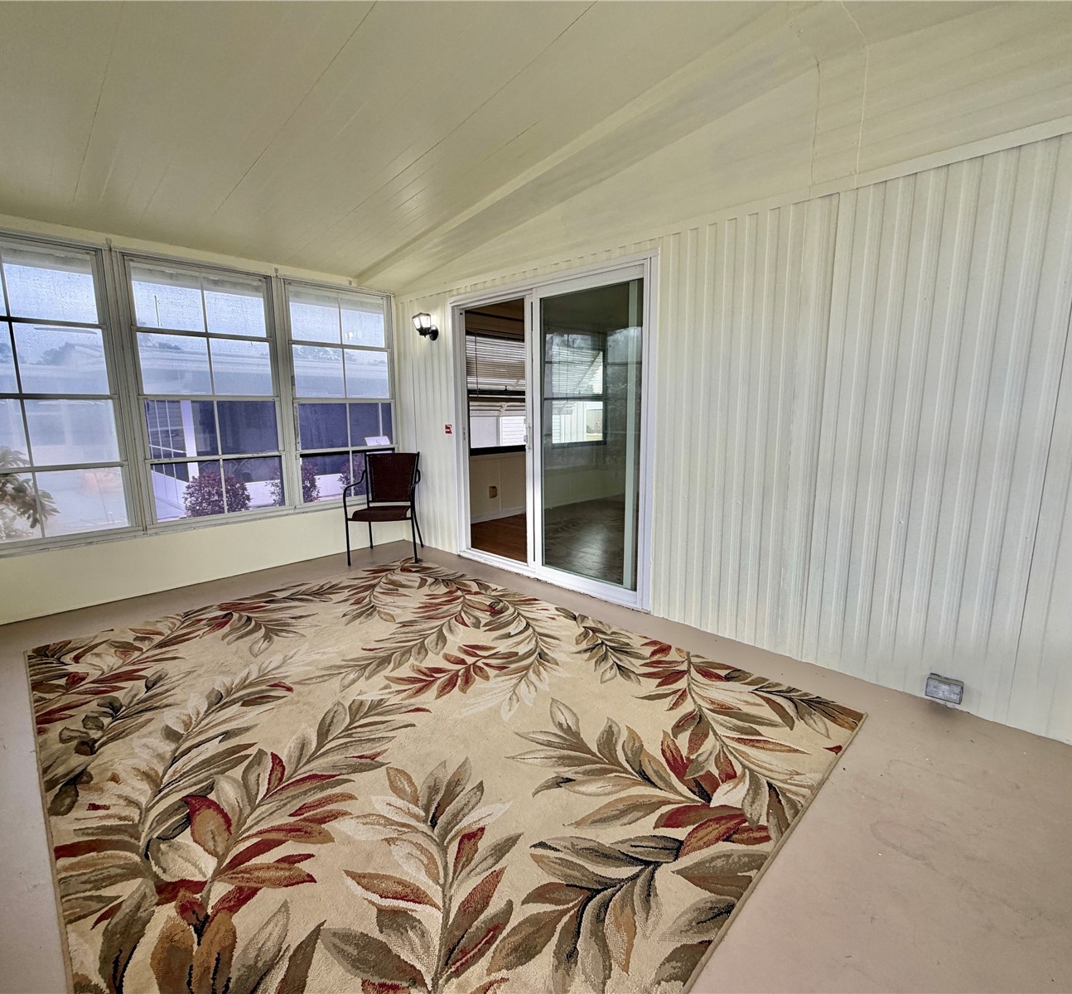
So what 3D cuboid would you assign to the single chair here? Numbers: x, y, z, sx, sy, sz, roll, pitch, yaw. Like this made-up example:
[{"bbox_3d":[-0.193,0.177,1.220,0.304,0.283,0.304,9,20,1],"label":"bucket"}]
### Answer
[{"bbox_3d":[-1.266,0.073,4.565,0.560,0.865,0.570,-1,9,-6],"label":"single chair"}]

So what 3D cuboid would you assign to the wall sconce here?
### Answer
[{"bbox_3d":[-0.907,-1.406,4.431,0.130,0.215,0.160,9,13,44],"label":"wall sconce"}]

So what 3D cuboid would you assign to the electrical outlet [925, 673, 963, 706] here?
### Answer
[{"bbox_3d":[1.707,0.801,2.240,0.115,0.076,0.052,9,13,44],"label":"electrical outlet"}]

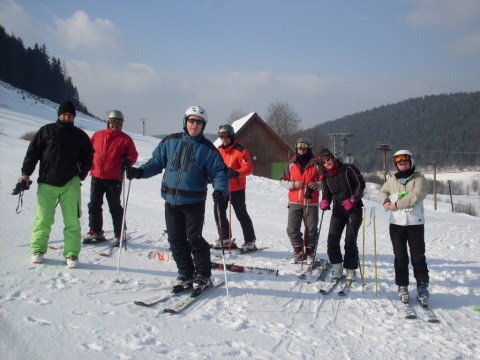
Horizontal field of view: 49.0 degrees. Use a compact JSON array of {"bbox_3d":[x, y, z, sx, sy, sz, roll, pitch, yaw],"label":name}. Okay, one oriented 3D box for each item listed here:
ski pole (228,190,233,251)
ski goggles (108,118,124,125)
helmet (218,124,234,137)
[{"bbox_3d":[-0.143,0.507,7.750,0.060,1.150,0.060,-1,0,0],"label":"ski pole"},{"bbox_3d":[-1.694,-0.795,7.200,0.180,0.085,0.100,0,2,-10],"label":"ski goggles"},{"bbox_3d":[-0.191,-0.709,7.750,0.220,0.200,0.270,2,4,27],"label":"helmet"}]

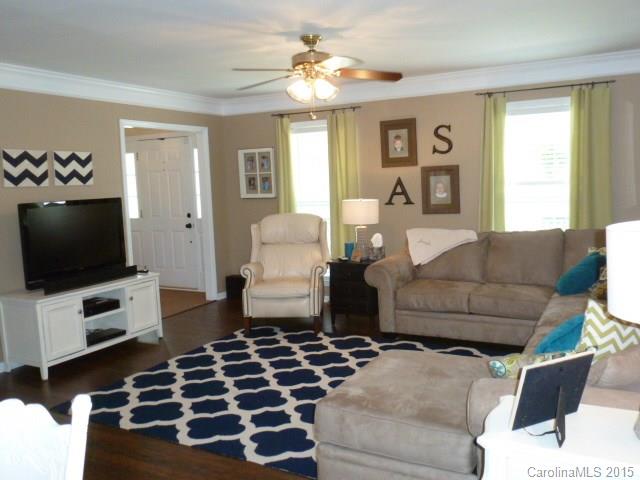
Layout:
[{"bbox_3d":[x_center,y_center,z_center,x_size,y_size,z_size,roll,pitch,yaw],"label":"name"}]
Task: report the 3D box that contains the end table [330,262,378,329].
[{"bbox_3d":[0.406,0.537,5.314,0.525,0.661,0.505,2,8,29],"label":"end table"}]

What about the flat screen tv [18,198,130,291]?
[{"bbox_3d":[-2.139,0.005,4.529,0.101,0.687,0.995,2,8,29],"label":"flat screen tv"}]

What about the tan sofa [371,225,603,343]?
[{"bbox_3d":[1.601,0.385,4.858,2.200,0.920,0.930,1,8,26],"label":"tan sofa"}]

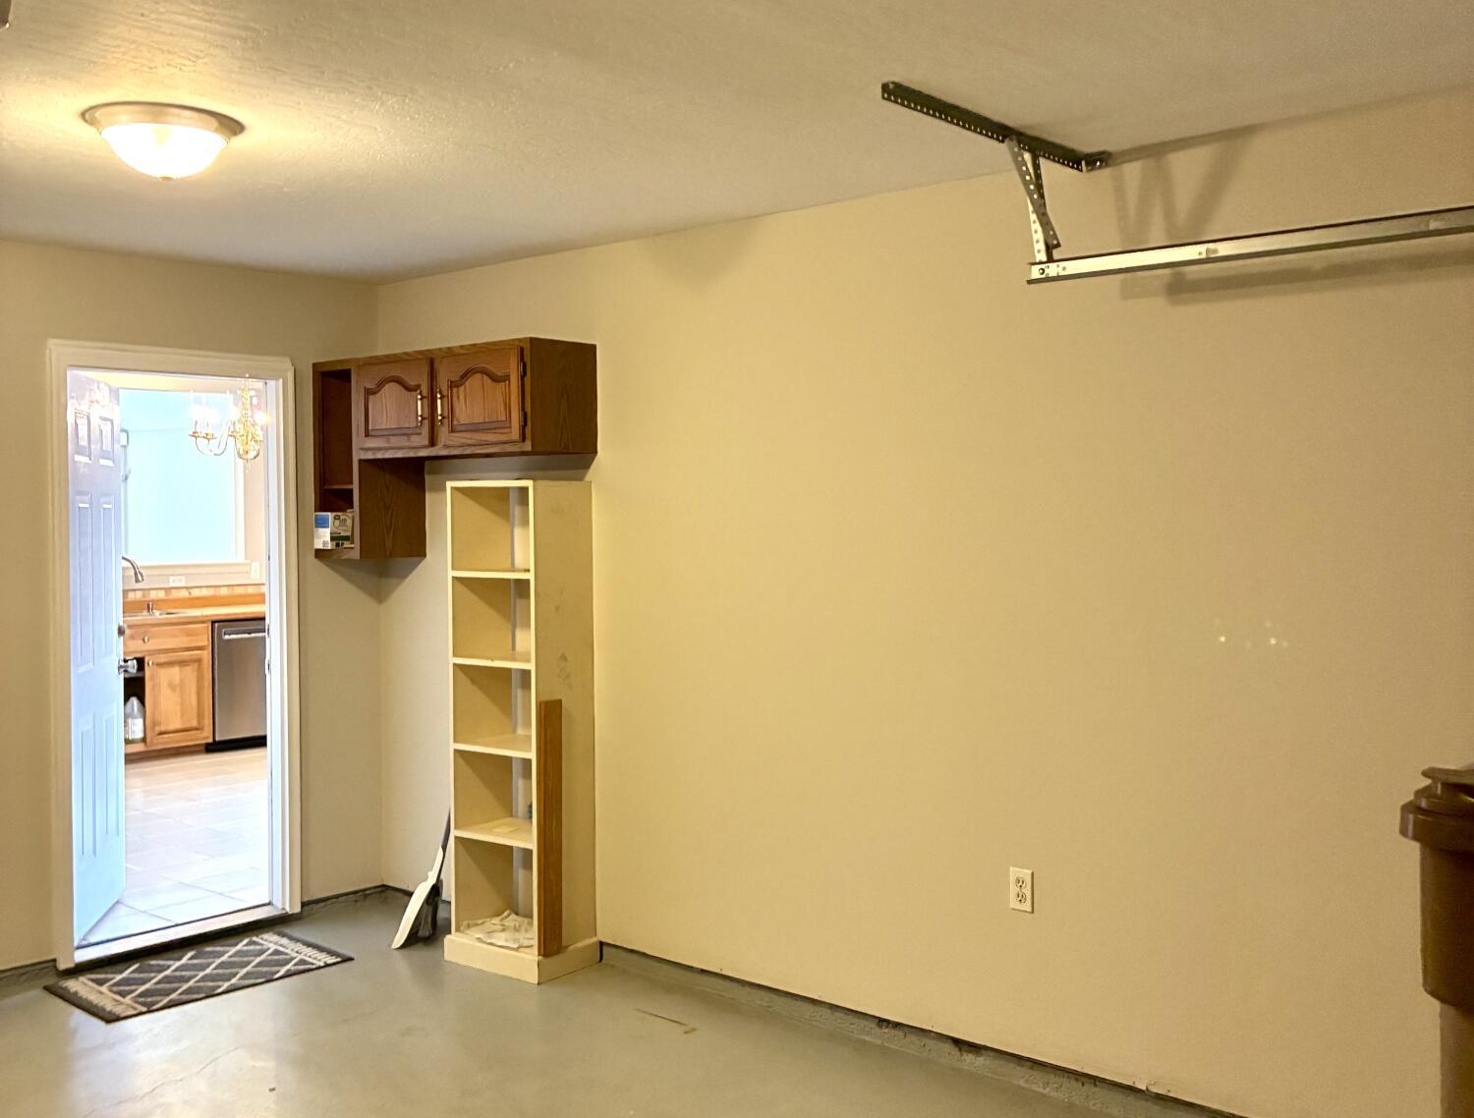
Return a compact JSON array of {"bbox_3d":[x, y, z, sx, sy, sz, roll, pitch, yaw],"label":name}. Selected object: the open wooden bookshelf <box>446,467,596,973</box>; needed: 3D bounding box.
[{"bbox_3d":[-0.748,0.578,5.204,0.463,1.695,0.332,1,2,41],"label":"open wooden bookshelf"}]

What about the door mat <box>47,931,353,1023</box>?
[{"bbox_3d":[-1.851,1.429,5.111,0.507,0.012,0.875,1,2,41],"label":"door mat"}]

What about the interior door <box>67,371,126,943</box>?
[{"bbox_3d":[-2.461,0.342,5.580,0.050,2.025,0.813,-1,2,-8],"label":"interior door"}]

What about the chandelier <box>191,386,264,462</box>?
[{"bbox_3d":[-2.542,-0.715,7.600,0.550,0.440,0.550,1,2,41],"label":"chandelier"}]

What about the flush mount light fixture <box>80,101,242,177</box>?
[{"bbox_3d":[-1.350,-0.967,3.482,0.362,0.138,0.362,0,2,0],"label":"flush mount light fixture"}]

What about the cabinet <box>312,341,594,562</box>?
[{"bbox_3d":[-1.079,-0.377,5.494,1.295,0.764,0.318,1,2,41],"label":"cabinet"}]

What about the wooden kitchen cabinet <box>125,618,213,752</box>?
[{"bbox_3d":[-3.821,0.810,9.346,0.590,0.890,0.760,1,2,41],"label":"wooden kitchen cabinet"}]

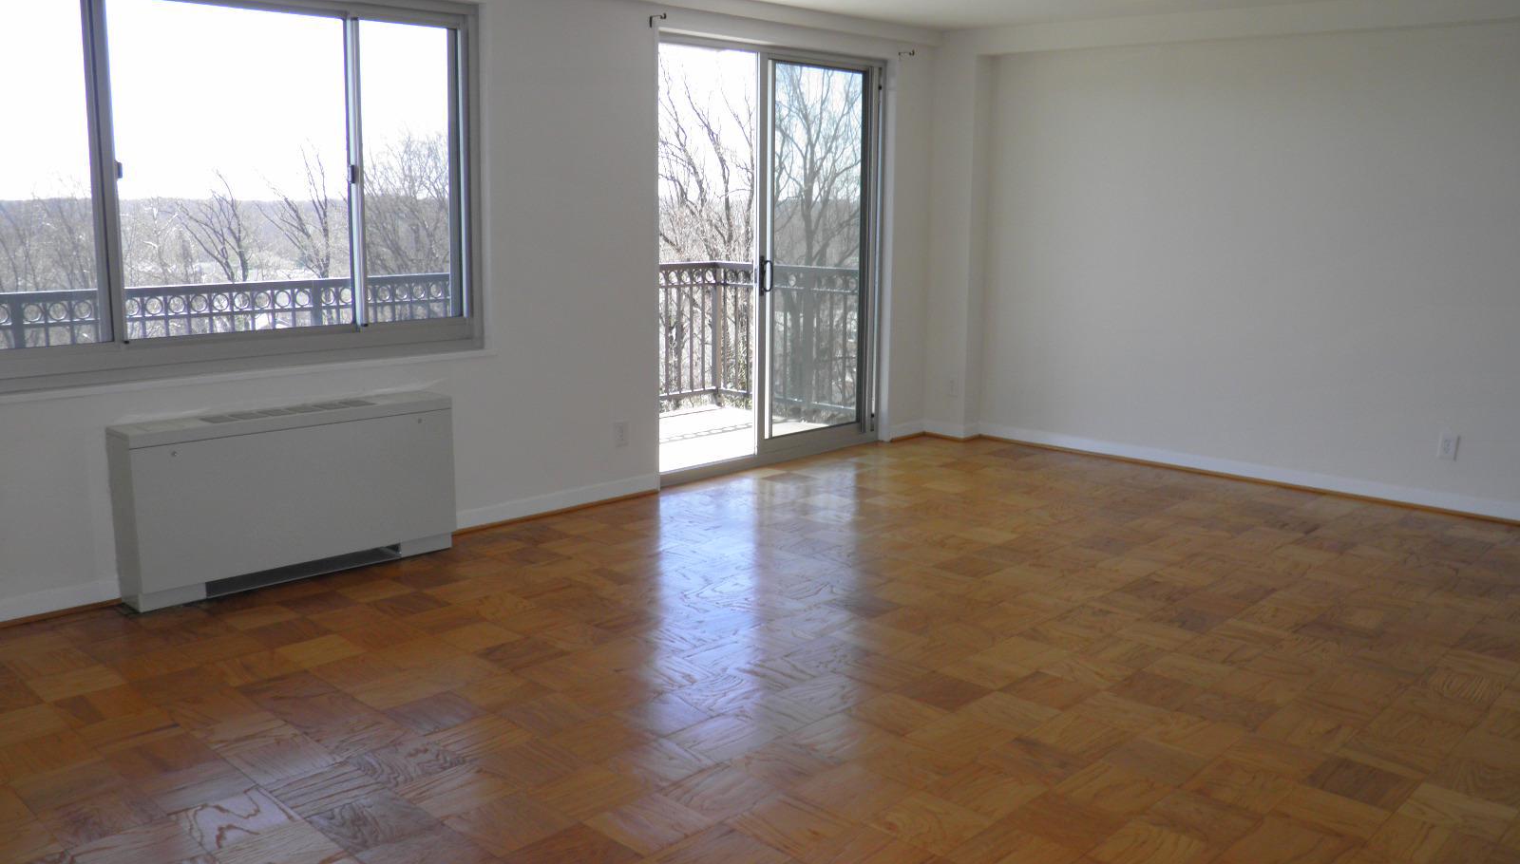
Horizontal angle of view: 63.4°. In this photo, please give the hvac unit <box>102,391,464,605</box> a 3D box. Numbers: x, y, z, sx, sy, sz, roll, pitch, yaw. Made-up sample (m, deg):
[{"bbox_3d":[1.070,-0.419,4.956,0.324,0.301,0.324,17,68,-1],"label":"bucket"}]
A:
[{"bbox_3d":[-1.756,0.233,4.668,0.185,0.620,1.250,10,14,43],"label":"hvac unit"}]

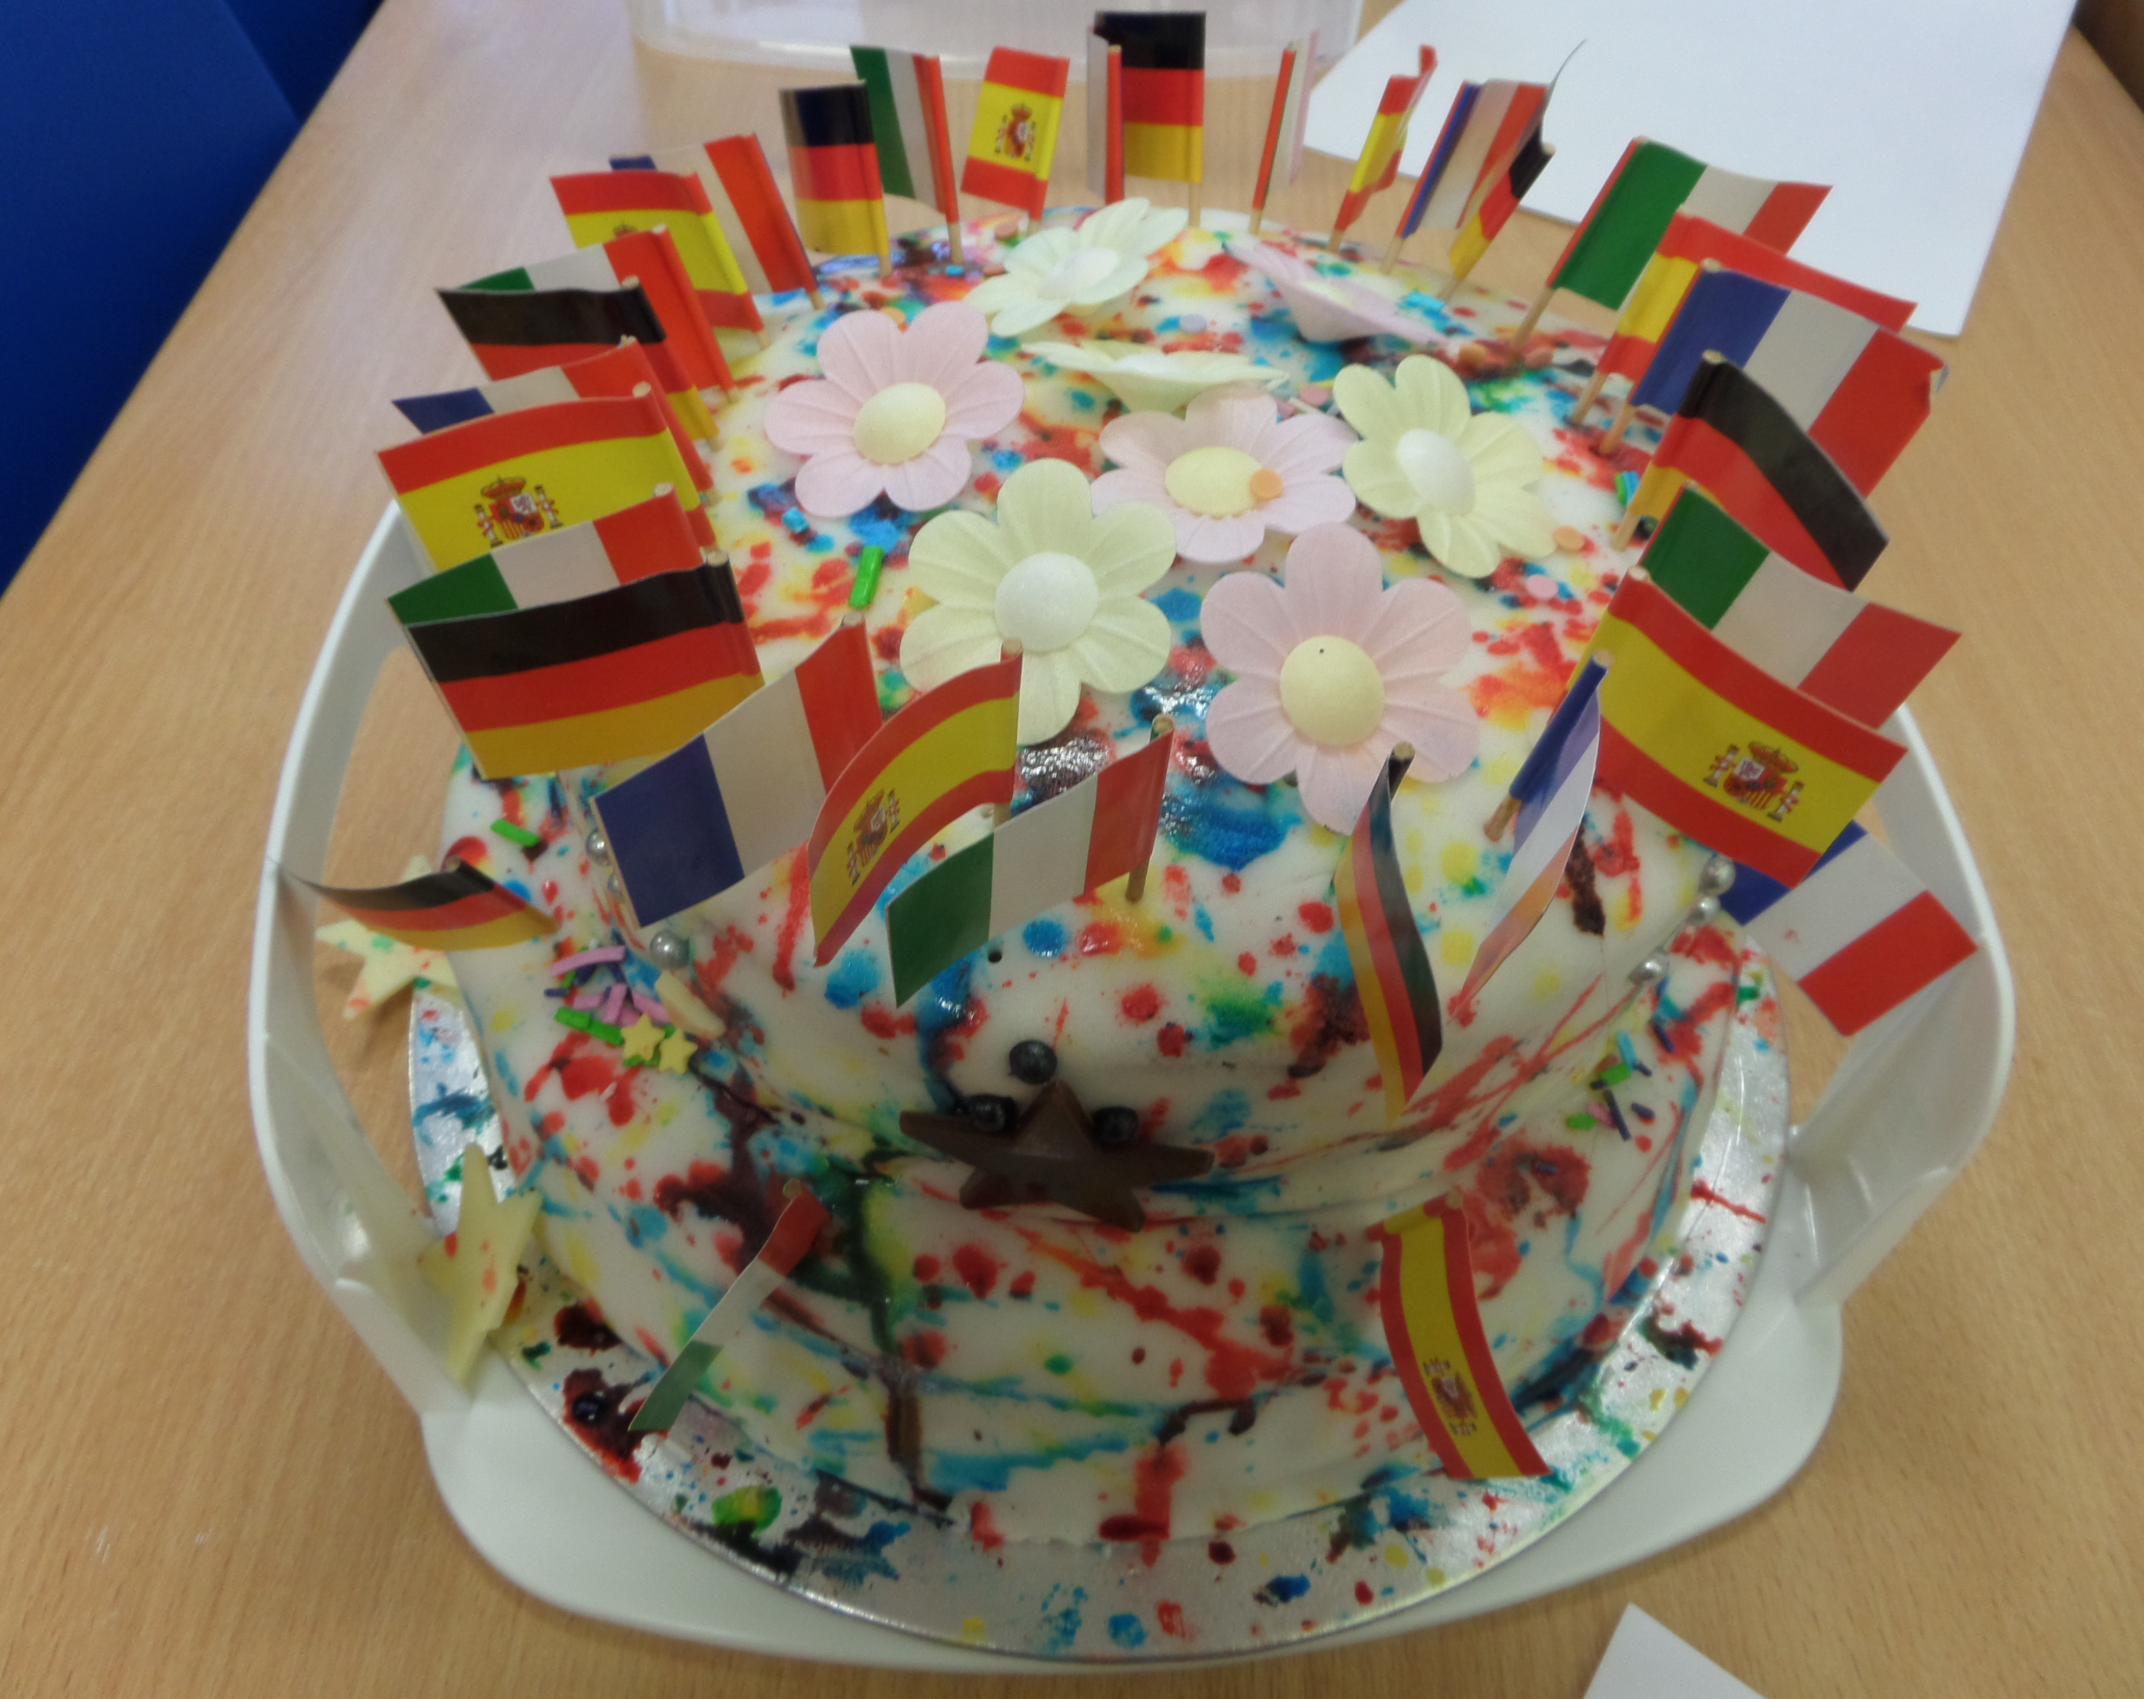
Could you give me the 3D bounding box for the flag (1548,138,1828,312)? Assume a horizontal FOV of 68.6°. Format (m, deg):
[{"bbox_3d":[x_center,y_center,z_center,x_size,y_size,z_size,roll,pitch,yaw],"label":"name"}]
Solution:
[{"bbox_3d":[0.094,-0.092,0.238,0.034,0.025,0.005,5,54,-15],"label":"flag"}]

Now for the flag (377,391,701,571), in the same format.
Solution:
[{"bbox_3d":[-0.066,-0.044,0.197,0.035,0.025,0.006,-7,57,1],"label":"flag"}]

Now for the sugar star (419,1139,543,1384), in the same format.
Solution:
[{"bbox_3d":[-0.096,0.068,0.255,0.005,0.036,0.036,16,41,-44],"label":"sugar star"}]

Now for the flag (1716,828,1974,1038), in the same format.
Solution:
[{"bbox_3d":[0.116,0.009,0.240,0.003,0.025,0.034,-22,67,-44],"label":"flag"}]

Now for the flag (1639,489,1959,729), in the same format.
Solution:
[{"bbox_3d":[0.083,-0.025,0.188,0.033,0.027,0.004,35,60,18],"label":"flag"}]

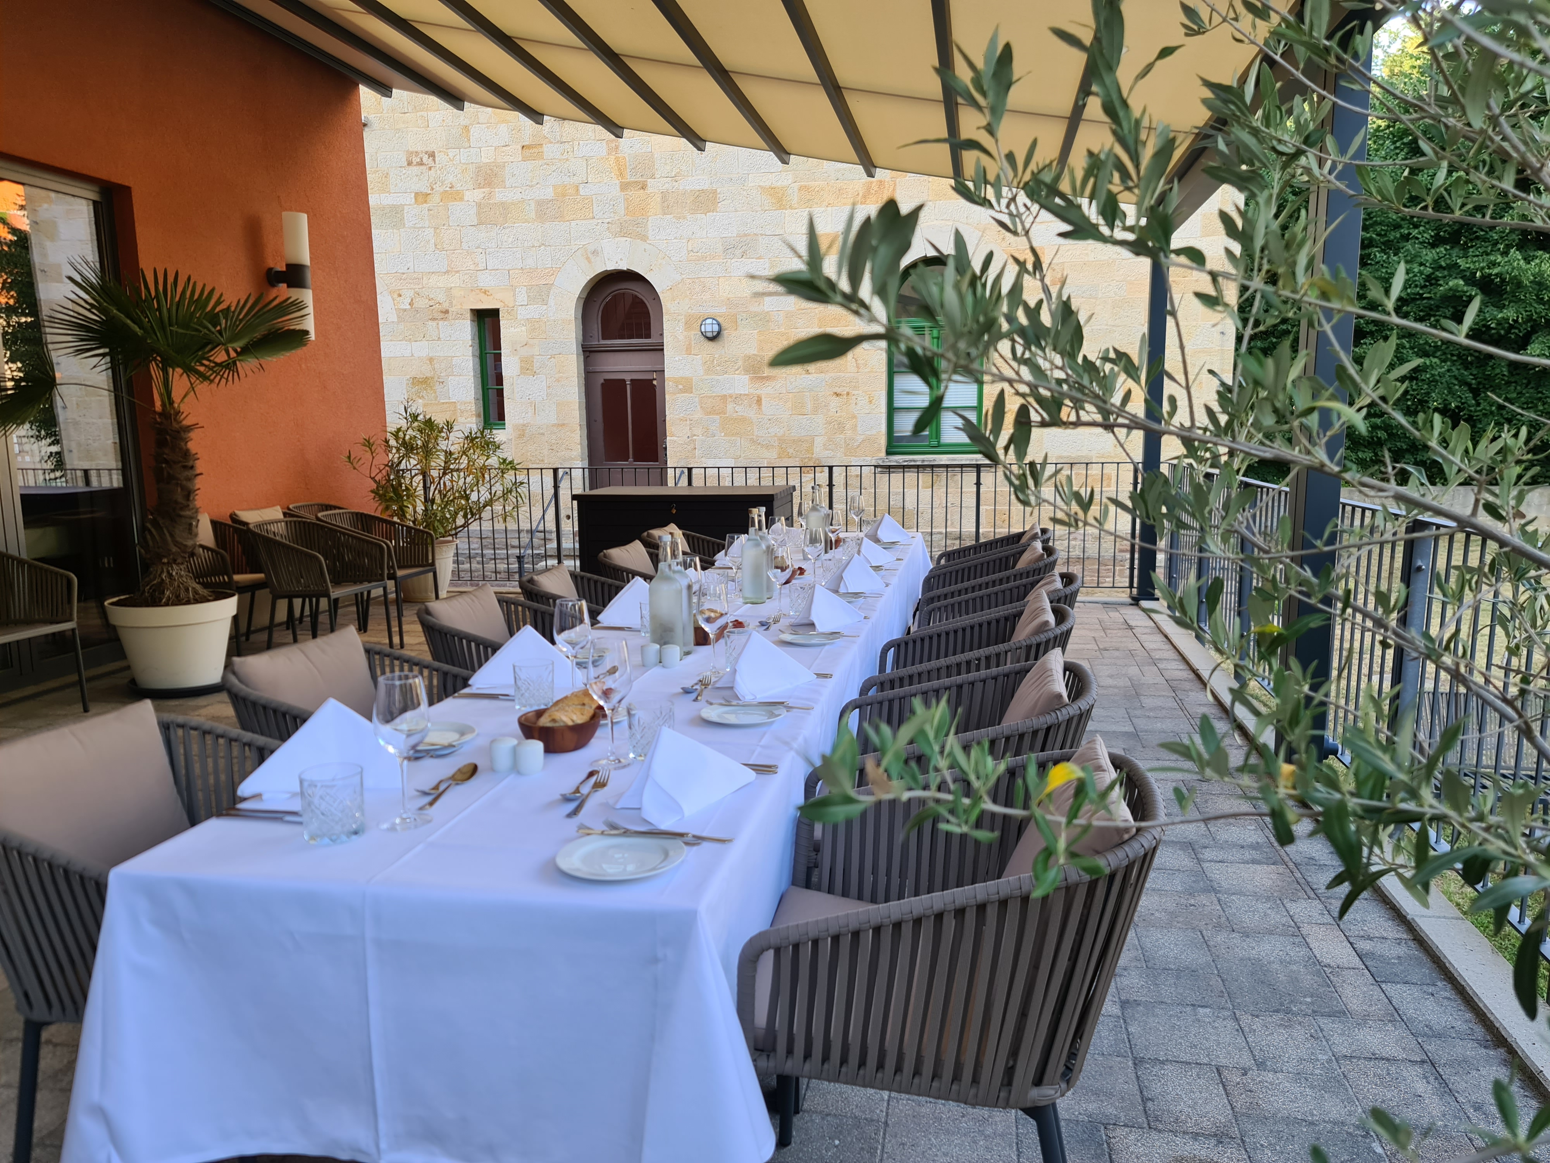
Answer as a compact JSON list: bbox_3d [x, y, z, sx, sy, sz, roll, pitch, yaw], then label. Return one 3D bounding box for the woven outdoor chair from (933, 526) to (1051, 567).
[{"bbox_3d":[1.046,0.146,5.504,0.625,0.800,0.600,1,8,11],"label":"woven outdoor chair"}]

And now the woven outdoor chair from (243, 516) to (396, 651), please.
[{"bbox_3d":[-2.714,0.029,6.753,0.606,0.778,0.566,3,9,22],"label":"woven outdoor chair"}]

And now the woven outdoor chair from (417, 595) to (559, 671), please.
[{"bbox_3d":[-0.773,0.453,3.494,0.596,0.823,0.563,1,8,9],"label":"woven outdoor chair"}]

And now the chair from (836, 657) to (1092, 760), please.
[{"bbox_3d":[0.374,0.583,2.430,0.625,0.800,0.600,1,8,11],"label":"chair"}]

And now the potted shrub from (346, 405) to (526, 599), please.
[{"bbox_3d":[-2.611,-0.607,8.646,1.374,1.495,1.212,-3,9,-17],"label":"potted shrub"}]

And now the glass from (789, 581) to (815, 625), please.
[{"bbox_3d":[0.084,0.055,3.448,0.083,0.097,0.083,1,8,10],"label":"glass"}]

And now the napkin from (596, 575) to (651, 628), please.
[{"bbox_3d":[-0.395,0.055,3.248,0.260,0.135,0.130,1,8,11],"label":"napkin"}]

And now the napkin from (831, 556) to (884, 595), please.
[{"bbox_3d":[0.277,-0.035,3.970,0.192,0.121,0.242,3,9,22],"label":"napkin"}]

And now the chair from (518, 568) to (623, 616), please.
[{"bbox_3d":[-0.609,0.360,4.080,0.625,0.800,0.600,0,8,7],"label":"chair"}]

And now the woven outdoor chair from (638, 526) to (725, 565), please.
[{"bbox_3d":[-0.362,0.142,5.610,0.596,0.823,0.563,1,8,11],"label":"woven outdoor chair"}]

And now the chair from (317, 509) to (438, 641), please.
[{"bbox_3d":[-2.500,-0.033,7.007,0.625,0.800,0.600,1,8,10],"label":"chair"}]

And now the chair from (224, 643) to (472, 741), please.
[{"bbox_3d":[-0.964,0.558,2.693,0.625,0.800,0.600,1,8,10],"label":"chair"}]

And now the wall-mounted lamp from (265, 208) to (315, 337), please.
[{"bbox_3d":[-3.228,-2.029,7.468,0.275,0.820,0.155,1,8,11],"label":"wall-mounted lamp"}]

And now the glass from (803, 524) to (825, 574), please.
[{"bbox_3d":[0.139,-0.088,3.949,0.080,0.212,0.080,1,8,11],"label":"glass"}]

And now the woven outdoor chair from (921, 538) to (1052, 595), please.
[{"bbox_3d":[0.862,0.266,4.661,0.625,0.800,0.600,0,8,4],"label":"woven outdoor chair"}]

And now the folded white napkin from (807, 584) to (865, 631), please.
[{"bbox_3d":[0.153,0.065,3.302,0.192,0.117,0.253,3,9,22],"label":"folded white napkin"}]

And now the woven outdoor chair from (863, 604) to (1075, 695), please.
[{"bbox_3d":[0.557,0.473,3.241,0.596,0.823,0.563,1,8,11],"label":"woven outdoor chair"}]

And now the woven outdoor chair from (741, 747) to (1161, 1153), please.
[{"bbox_3d":[0.262,0.682,1.727,0.625,0.800,0.600,1,8,11],"label":"woven outdoor chair"}]

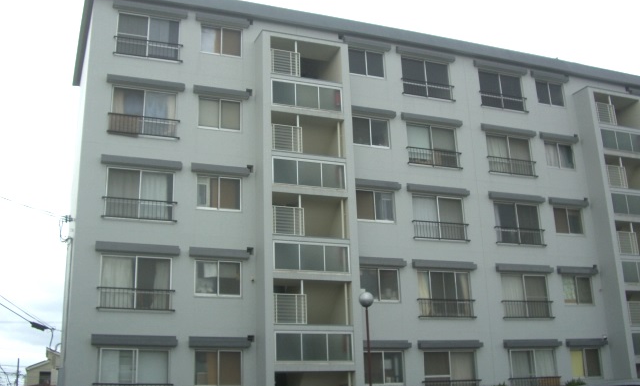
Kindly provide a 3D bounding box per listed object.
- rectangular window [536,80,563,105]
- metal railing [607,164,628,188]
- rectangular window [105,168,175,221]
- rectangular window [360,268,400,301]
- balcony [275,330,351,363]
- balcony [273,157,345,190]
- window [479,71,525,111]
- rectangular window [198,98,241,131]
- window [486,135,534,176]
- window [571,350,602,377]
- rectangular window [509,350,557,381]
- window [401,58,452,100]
[{"bbox_3d":[9.497,-4.090,28.863,1.401,1.054,0.150,5,-17,-22],"label":"rectangular window"},{"bbox_3d":[11.432,-0.596,27.177,0.938,0.902,0.200,5,-18,-21],"label":"metal railing"},{"bbox_3d":[-5.313,0.076,20.886,1.958,1.558,0.100,5,-18,-21],"label":"rectangular window"},{"bbox_3d":[1.975,2.975,22.987,1.370,1.031,0.100,5,-18,-21],"label":"rectangular window"},{"bbox_3d":[-0.176,4.562,20.724,2.459,0.890,0.150,5,-18,-21],"label":"balcony"},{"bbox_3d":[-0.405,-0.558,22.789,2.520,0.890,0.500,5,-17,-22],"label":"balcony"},{"bbox_3d":[7.118,-3.924,27.286,1.995,1.558,0.100,5,-18,-21],"label":"window"},{"bbox_3d":[-3.240,-2.570,22.899,1.416,1.054,0.150,5,-17,-22],"label":"rectangular window"},{"bbox_3d":[7.198,-1.388,26.521,1.995,1.558,0.100,5,-18,-21],"label":"window"},{"bbox_3d":[9.714,6.208,25.637,1.386,1.039,0.150,5,-18,-21],"label":"window"},{"bbox_3d":[7.589,6.317,24.729,2.026,1.528,0.200,5,-18,-21],"label":"rectangular window"},{"bbox_3d":[4.056,-4.304,26.554,2.089,1.579,0.200,5,-18,-21],"label":"window"}]

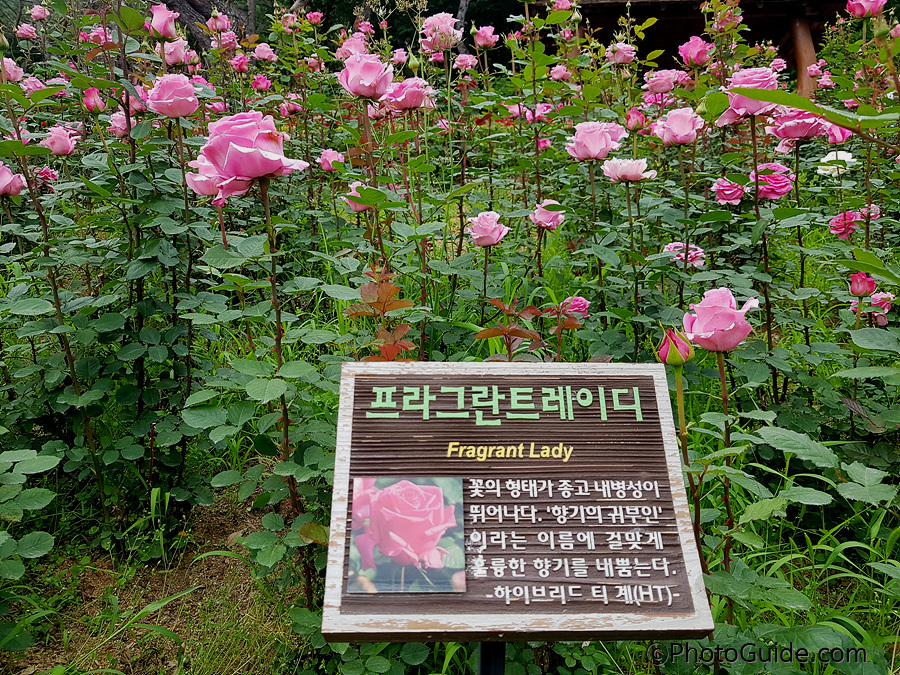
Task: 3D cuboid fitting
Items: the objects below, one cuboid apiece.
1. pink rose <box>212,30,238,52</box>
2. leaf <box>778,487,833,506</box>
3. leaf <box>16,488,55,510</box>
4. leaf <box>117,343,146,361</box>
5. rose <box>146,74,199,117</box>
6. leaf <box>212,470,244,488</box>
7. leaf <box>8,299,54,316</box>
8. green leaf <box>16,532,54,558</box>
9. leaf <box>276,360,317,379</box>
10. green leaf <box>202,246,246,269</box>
[{"bbox_3d":[-0.797,-1.051,2.400,0.092,0.078,0.092,0,17,0],"label":"pink rose"},{"bbox_3d":[0.484,0.216,0.920,0.074,0.013,0.042,2,30,-3],"label":"leaf"},{"bbox_3d":[-0.583,0.224,0.950,0.057,0.012,0.038,-7,39,0],"label":"leaf"},{"bbox_3d":[-0.613,0.028,1.300,0.061,0.014,0.038,-20,53,0],"label":"leaf"},{"bbox_3d":[-0.534,-0.464,1.300,0.100,0.085,0.098,0,17,0],"label":"rose"},{"bbox_3d":[-0.354,0.225,1.070,0.051,0.013,0.038,0,37,0],"label":"leaf"},{"bbox_3d":[-0.776,-0.056,1.250,0.076,0.013,0.048,-5,42,-5],"label":"leaf"},{"bbox_3d":[-0.687,0.345,1.120,0.058,0.012,0.044,-7,42,-12],"label":"green leaf"},{"bbox_3d":[-0.227,0.047,1.000,0.060,0.012,0.042,-6,33,-4],"label":"leaf"},{"bbox_3d":[-0.285,-0.101,0.850,0.058,0.014,0.045,0,40,0],"label":"green leaf"}]

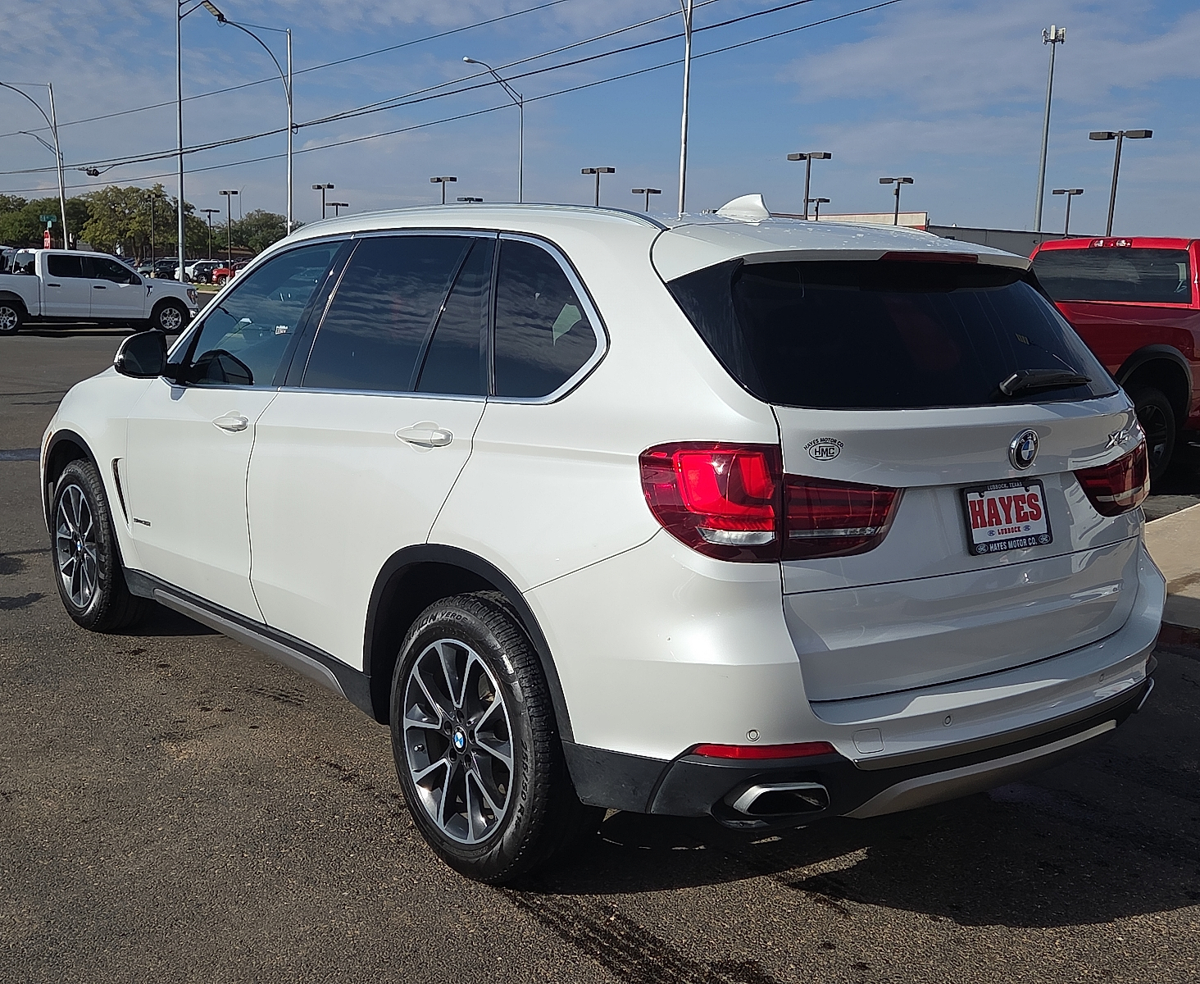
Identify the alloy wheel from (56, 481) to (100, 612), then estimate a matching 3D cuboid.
[{"bbox_3d":[-2.134,0.223,5.653,0.200,0.517,0.517,-5,11,-39],"label":"alloy wheel"}]

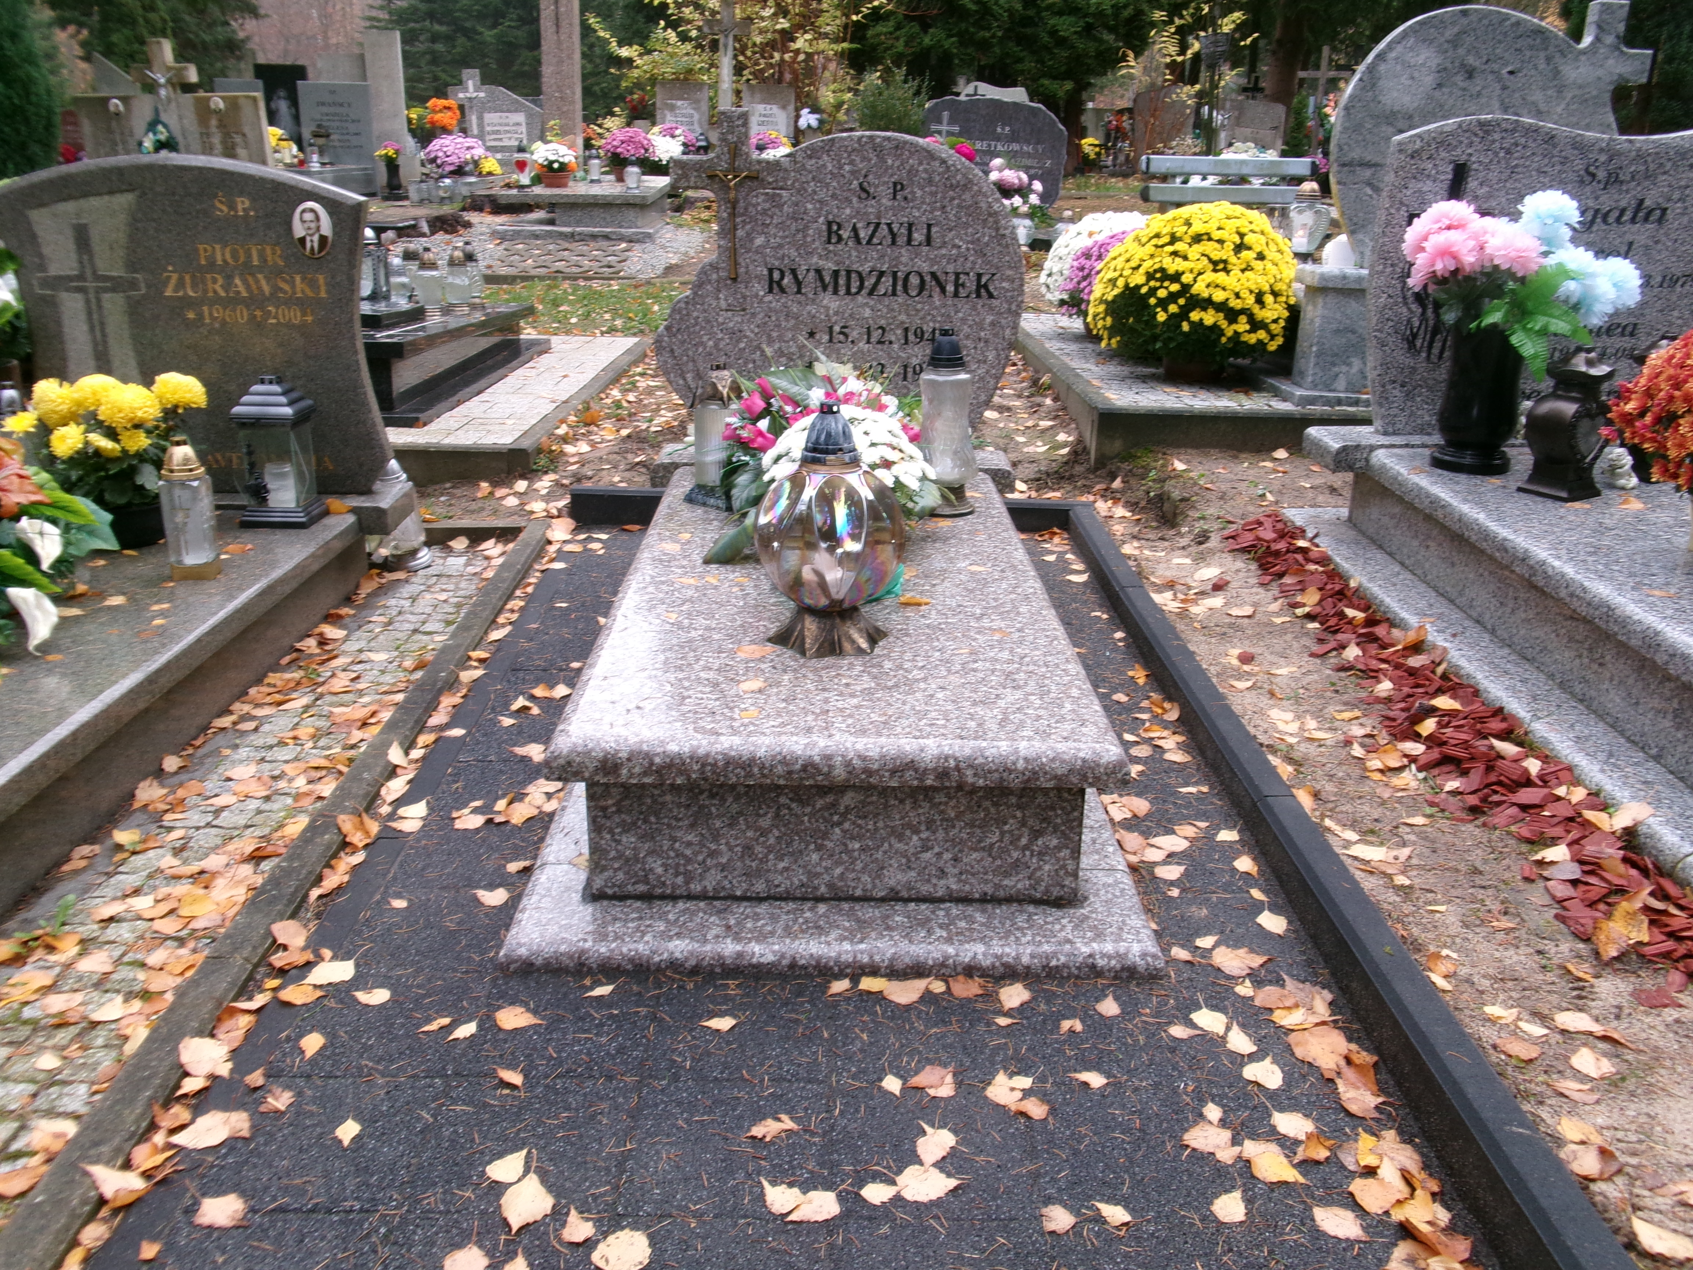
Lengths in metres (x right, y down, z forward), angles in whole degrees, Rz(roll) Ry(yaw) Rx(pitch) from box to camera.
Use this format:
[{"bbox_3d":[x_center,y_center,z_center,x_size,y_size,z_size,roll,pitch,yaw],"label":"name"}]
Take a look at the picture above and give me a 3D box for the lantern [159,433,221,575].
[{"bbox_3d":[-1.241,-0.240,2.578,0.095,0.263,0.095,2,21,1],"label":"lantern"}]

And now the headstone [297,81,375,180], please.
[{"bbox_3d":[-4.617,-4.557,12.400,0.680,0.860,0.150,1,20,-1],"label":"headstone"}]

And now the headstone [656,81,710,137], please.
[{"bbox_3d":[-1.796,-5.661,15.001,0.580,0.746,0.120,1,21,-1],"label":"headstone"}]

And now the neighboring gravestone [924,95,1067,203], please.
[{"bbox_3d":[0.956,-3.080,8.802,0.909,0.698,0.120,1,21,-1],"label":"neighboring gravestone"}]

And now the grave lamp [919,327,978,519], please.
[{"bbox_3d":[0.221,-0.444,2.843,0.121,0.373,0.121,1,21,-1],"label":"grave lamp"}]

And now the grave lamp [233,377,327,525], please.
[{"bbox_3d":[-1.217,-0.398,2.925,0.152,0.309,0.152,2,21,1],"label":"grave lamp"}]

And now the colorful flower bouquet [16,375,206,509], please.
[{"bbox_3d":[-1.512,-0.396,2.817,0.336,0.271,0.304,1,21,-1],"label":"colorful flower bouquet"}]

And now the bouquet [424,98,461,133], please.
[{"bbox_3d":[-3.482,-4.473,11.800,0.330,0.300,0.300,1,20,-1],"label":"bouquet"}]

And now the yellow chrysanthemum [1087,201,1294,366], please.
[{"bbox_3d":[1.208,-1.212,4.800,0.700,0.590,0.680,1,20,-1],"label":"yellow chrysanthemum"}]

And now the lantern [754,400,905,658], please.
[{"bbox_3d":[-0.025,-0.169,2.100,0.233,0.384,0.233,1,21,-1],"label":"lantern"}]

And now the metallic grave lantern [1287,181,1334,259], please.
[{"bbox_3d":[1.693,-1.519,5.000,0.170,0.270,0.150,1,20,-1],"label":"metallic grave lantern"}]

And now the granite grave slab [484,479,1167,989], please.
[{"bbox_3d":[-0.019,0.015,2.482,0.825,0.252,1.732,1,20,-1],"label":"granite grave slab"}]

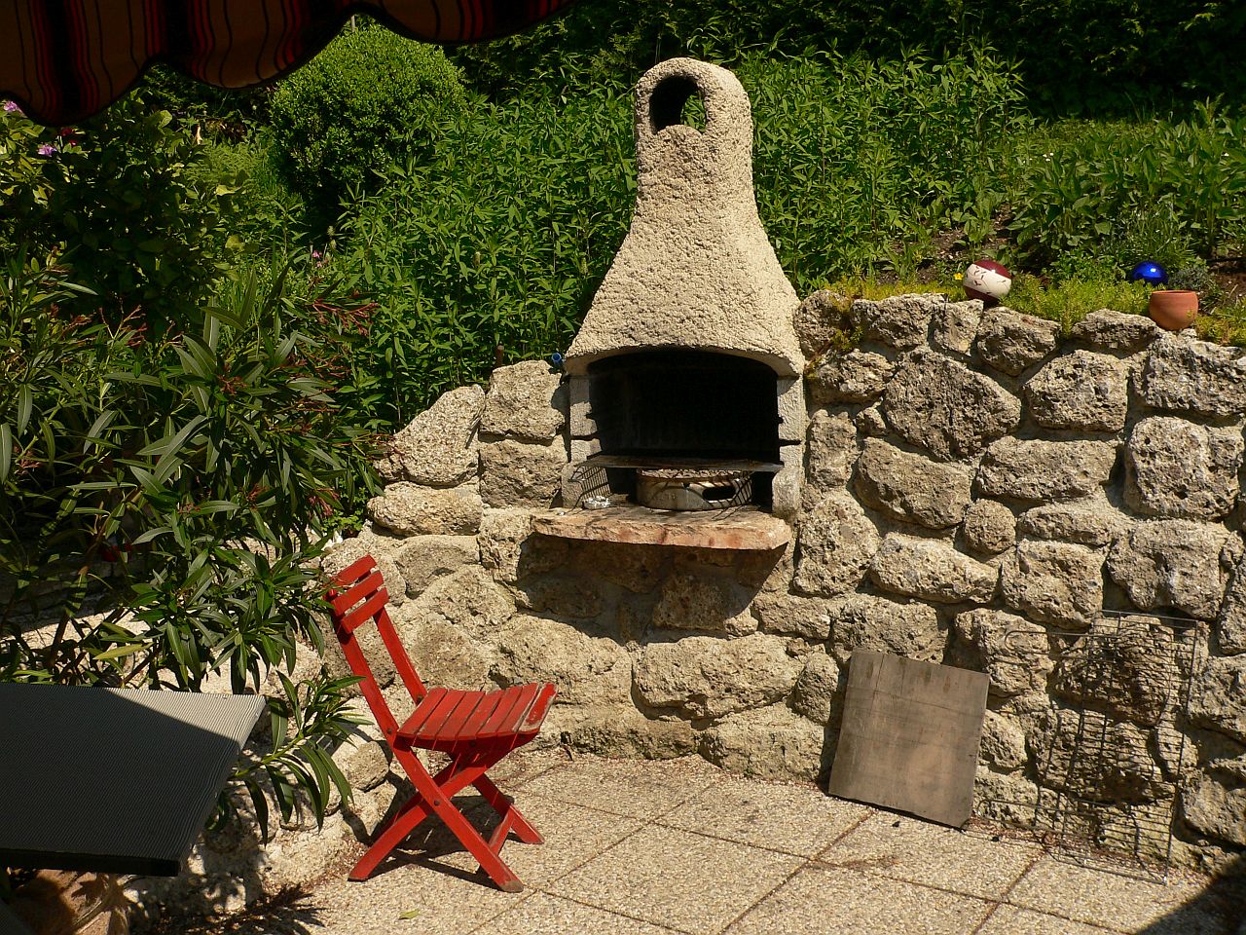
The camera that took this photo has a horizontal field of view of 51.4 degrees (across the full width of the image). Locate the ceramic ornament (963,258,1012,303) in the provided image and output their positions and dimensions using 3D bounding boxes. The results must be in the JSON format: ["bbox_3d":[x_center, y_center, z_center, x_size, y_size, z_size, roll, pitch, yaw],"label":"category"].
[{"bbox_3d":[1.068,-0.538,3.790,0.144,0.144,0.144,13,9,36],"label":"ceramic ornament"}]

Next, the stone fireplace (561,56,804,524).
[{"bbox_3d":[0.251,-0.622,4.392,0.800,1.490,0.500,1,8,23],"label":"stone fireplace"}]

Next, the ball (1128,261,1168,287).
[{"bbox_3d":[1.512,-0.539,3.720,0.104,0.104,0.104,3,9,37],"label":"ball"}]

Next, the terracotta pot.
[{"bbox_3d":[1.447,-0.411,3.400,0.130,0.107,0.130,3,9,37],"label":"terracotta pot"}]

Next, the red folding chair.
[{"bbox_3d":[-0.461,0.674,3.491,0.545,0.825,0.385,-1,7,7],"label":"red folding chair"}]

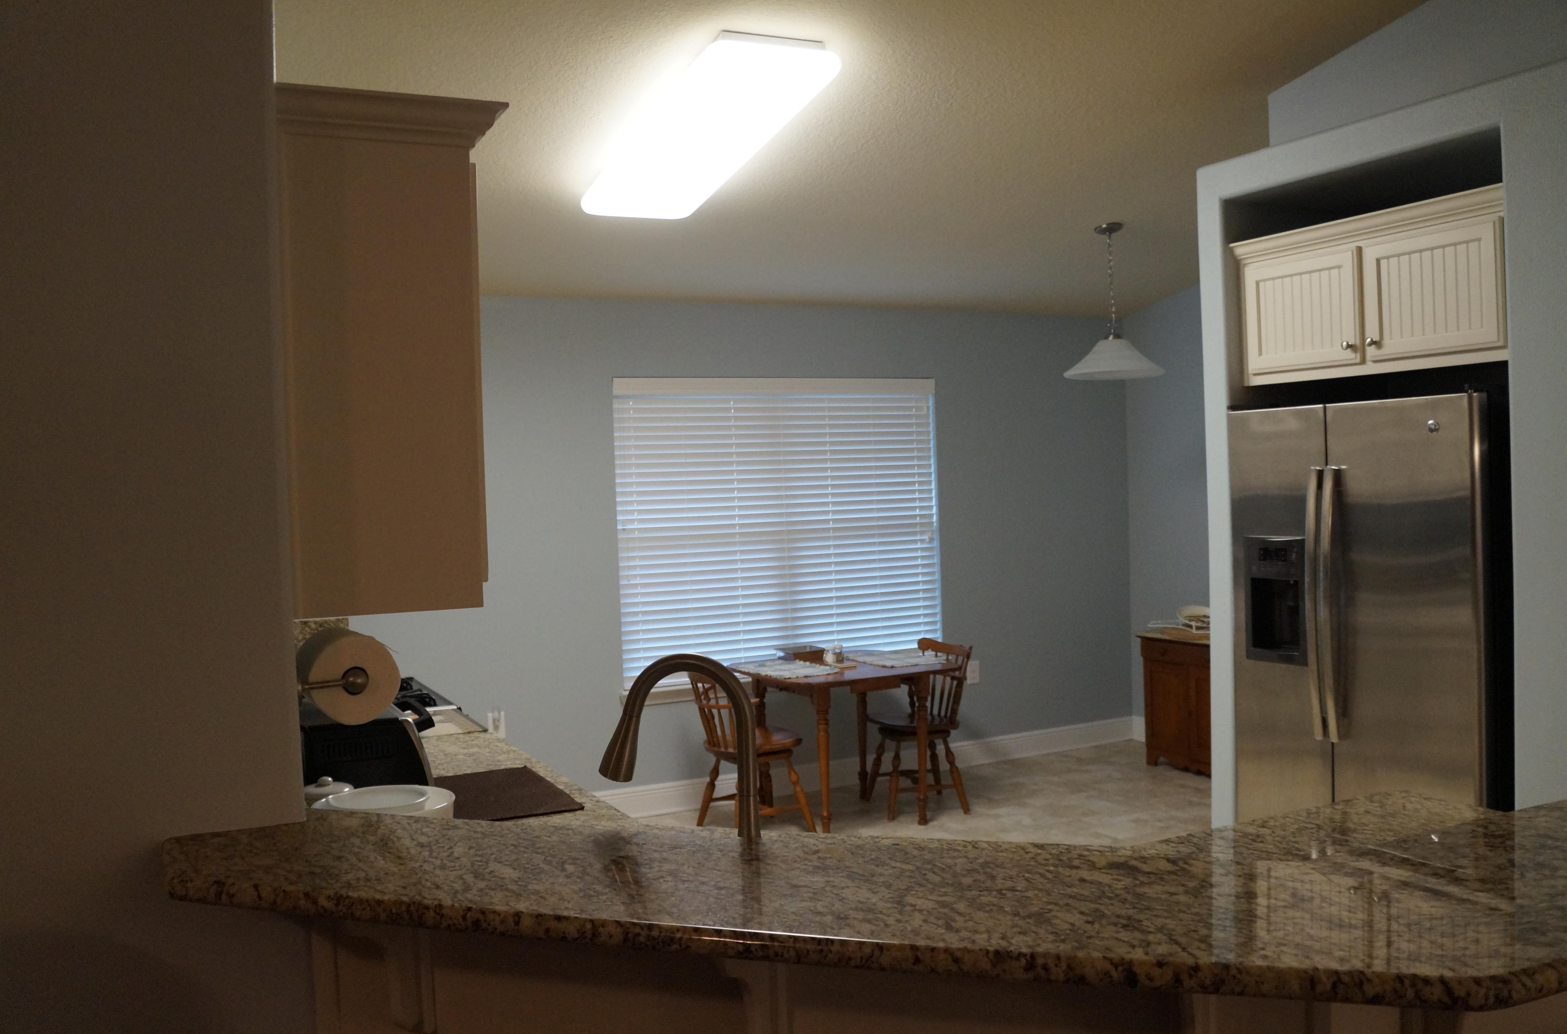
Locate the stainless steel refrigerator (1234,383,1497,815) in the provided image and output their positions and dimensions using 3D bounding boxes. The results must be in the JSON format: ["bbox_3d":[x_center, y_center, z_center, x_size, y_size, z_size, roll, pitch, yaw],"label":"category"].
[{"bbox_3d":[2.073,0.508,3.984,0.820,1.768,0.890,-3,2,-27],"label":"stainless steel refrigerator"}]

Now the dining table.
[{"bbox_3d":[0.320,1.055,5.770,0.926,0.707,0.749,-3,2,-27],"label":"dining table"}]

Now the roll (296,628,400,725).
[{"bbox_3d":[-0.780,0.270,2.164,0.152,0.152,0.270,-3,2,-27],"label":"roll"}]

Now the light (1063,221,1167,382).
[{"bbox_3d":[1.429,-0.948,5.308,0.442,0.656,0.442,-2,2,0],"label":"light"}]

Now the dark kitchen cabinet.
[{"bbox_3d":[2.227,0.978,6.311,0.403,0.705,0.676,-3,2,-27],"label":"dark kitchen cabinet"}]

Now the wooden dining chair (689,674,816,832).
[{"bbox_3d":[-0.151,1.056,5.566,0.483,0.749,0.470,-3,2,-27],"label":"wooden dining chair"}]

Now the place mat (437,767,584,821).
[{"bbox_3d":[-0.668,0.605,2.662,0.340,0.007,0.449,-3,2,-27],"label":"place mat"}]

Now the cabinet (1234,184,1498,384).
[{"bbox_3d":[2.033,-0.692,3.893,0.620,0.479,0.950,-3,2,-27],"label":"cabinet"}]

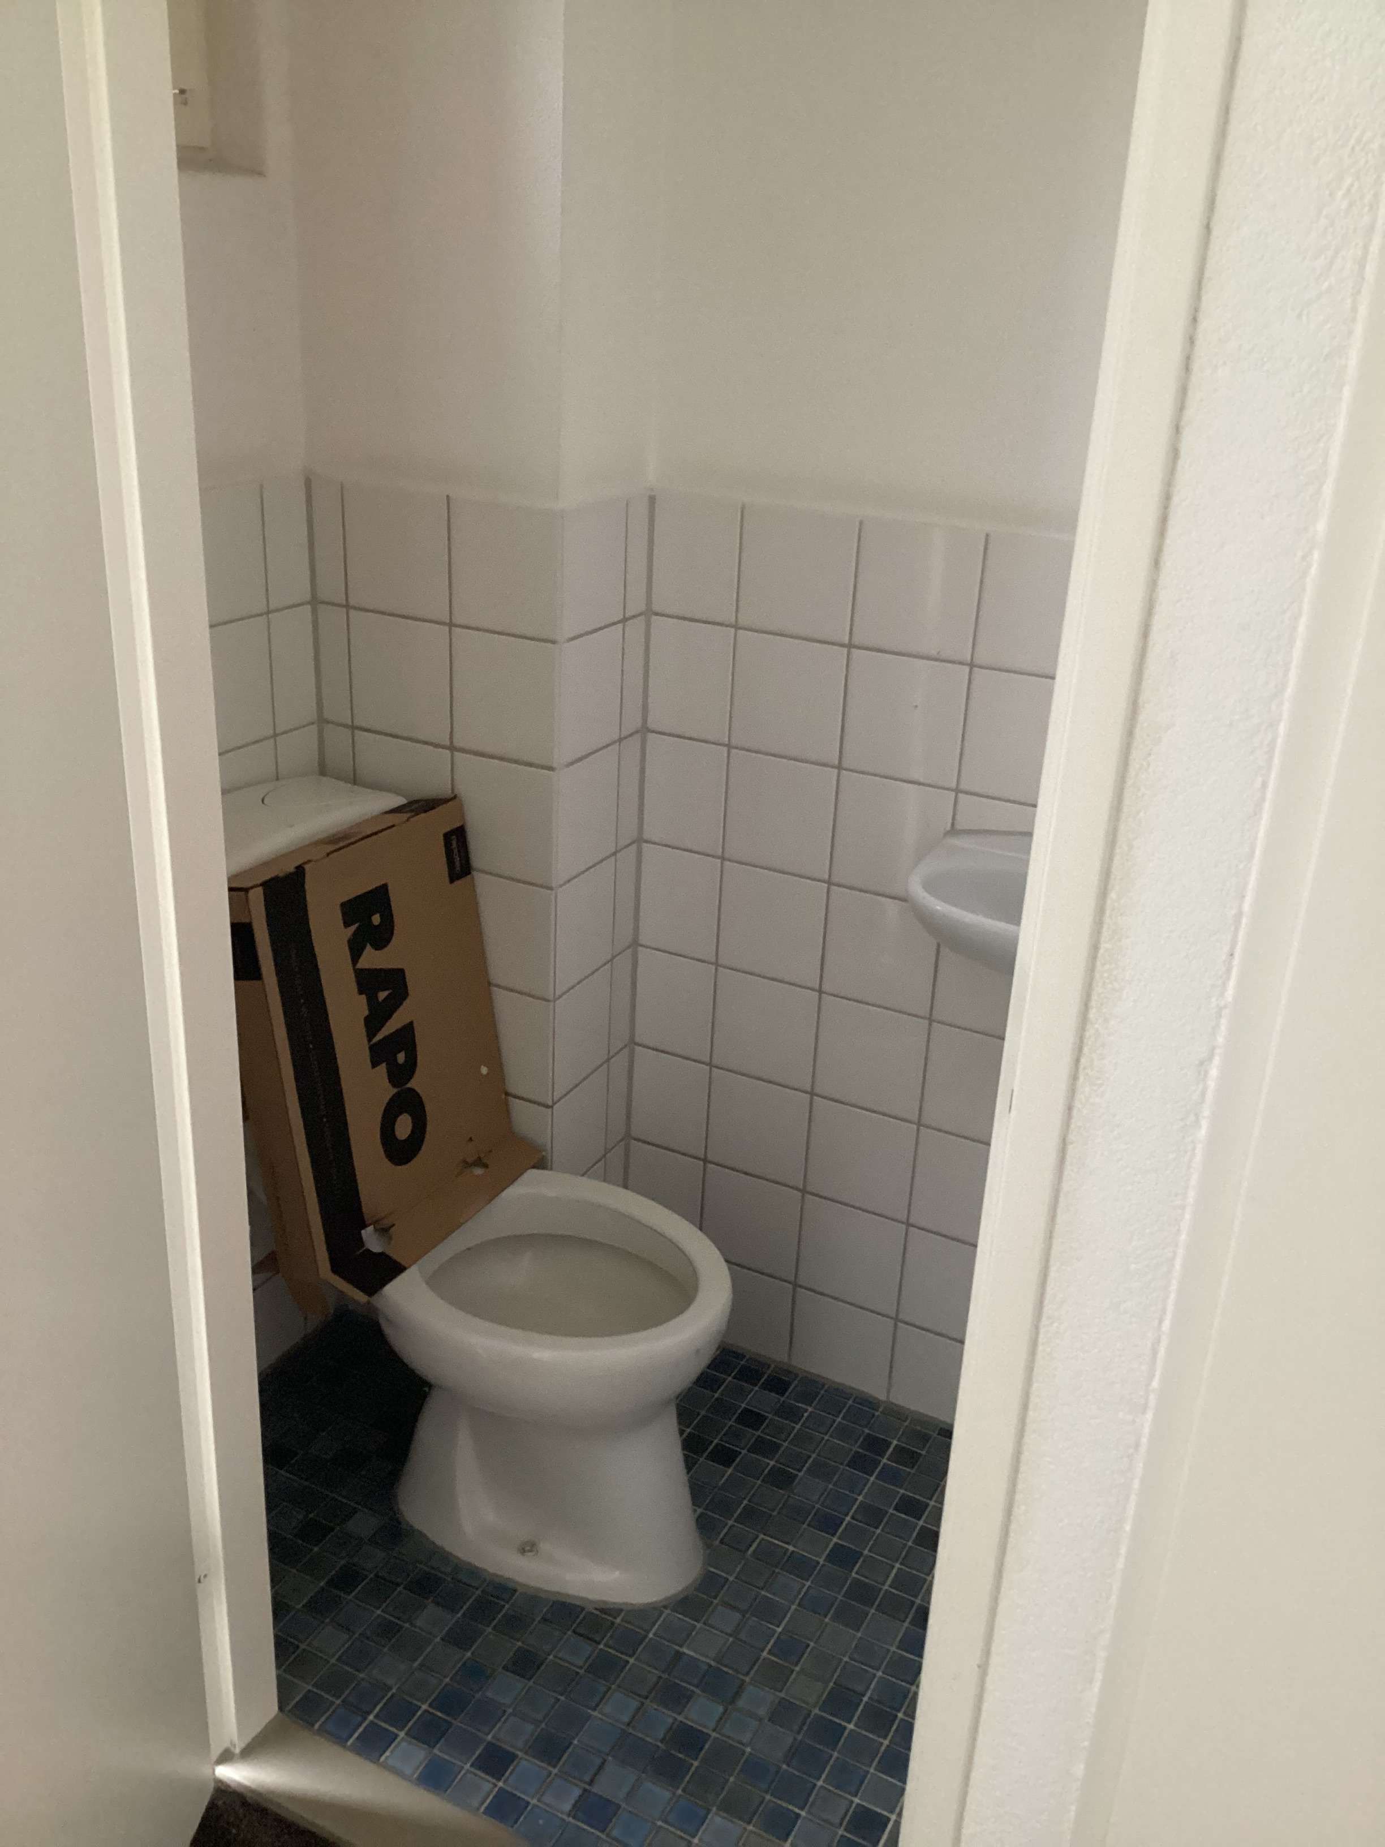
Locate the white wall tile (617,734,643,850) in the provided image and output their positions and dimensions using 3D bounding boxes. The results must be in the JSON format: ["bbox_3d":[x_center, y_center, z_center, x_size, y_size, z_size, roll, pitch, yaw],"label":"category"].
[{"bbox_3d":[-0.087,-0.171,2.150,0.010,0.149,0.053,14,25,24],"label":"white wall tile"}]

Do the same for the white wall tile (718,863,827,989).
[{"bbox_3d":[0.106,0.002,2.151,0.148,0.148,0.010,14,25,24],"label":"white wall tile"}]

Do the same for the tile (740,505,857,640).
[{"bbox_3d":[0.127,-0.417,1.972,0.148,0.148,0.010,14,25,24],"label":"tile"}]

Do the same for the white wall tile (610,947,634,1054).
[{"bbox_3d":[-0.100,0.108,2.275,0.010,0.149,0.057,14,25,24],"label":"white wall tile"}]

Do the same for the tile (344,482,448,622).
[{"bbox_3d":[-0.349,-0.443,1.974,0.148,0.148,0.010,14,25,24],"label":"tile"}]

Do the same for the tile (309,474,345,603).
[{"bbox_3d":[-0.440,-0.467,2.023,0.047,0.151,0.010,14,25,24],"label":"tile"}]

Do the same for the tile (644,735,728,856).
[{"bbox_3d":[-0.009,-0.168,2.150,0.119,0.149,0.009,14,26,24],"label":"tile"}]

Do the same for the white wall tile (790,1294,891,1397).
[{"bbox_3d":[0.212,0.589,2.332,0.149,0.134,0.010,14,25,24],"label":"white wall tile"}]

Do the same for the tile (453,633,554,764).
[{"bbox_3d":[-0.222,-0.270,1.976,0.148,0.149,0.010,14,25,24],"label":"tile"}]

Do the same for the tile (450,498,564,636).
[{"bbox_3d":[-0.214,-0.410,1.915,0.150,0.149,0.009,14,26,24],"label":"tile"}]

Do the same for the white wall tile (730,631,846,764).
[{"bbox_3d":[0.121,-0.279,2.042,0.149,0.149,0.010,14,25,24],"label":"white wall tile"}]

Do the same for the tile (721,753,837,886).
[{"bbox_3d":[0.113,-0.138,2.094,0.148,0.149,0.009,14,26,24],"label":"tile"}]

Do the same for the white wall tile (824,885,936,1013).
[{"bbox_3d":[0.241,0.035,2.096,0.149,0.149,0.010,14,25,24],"label":"white wall tile"}]

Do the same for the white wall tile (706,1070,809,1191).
[{"bbox_3d":[0.092,0.282,2.275,0.148,0.149,0.009,14,26,24],"label":"white wall tile"}]

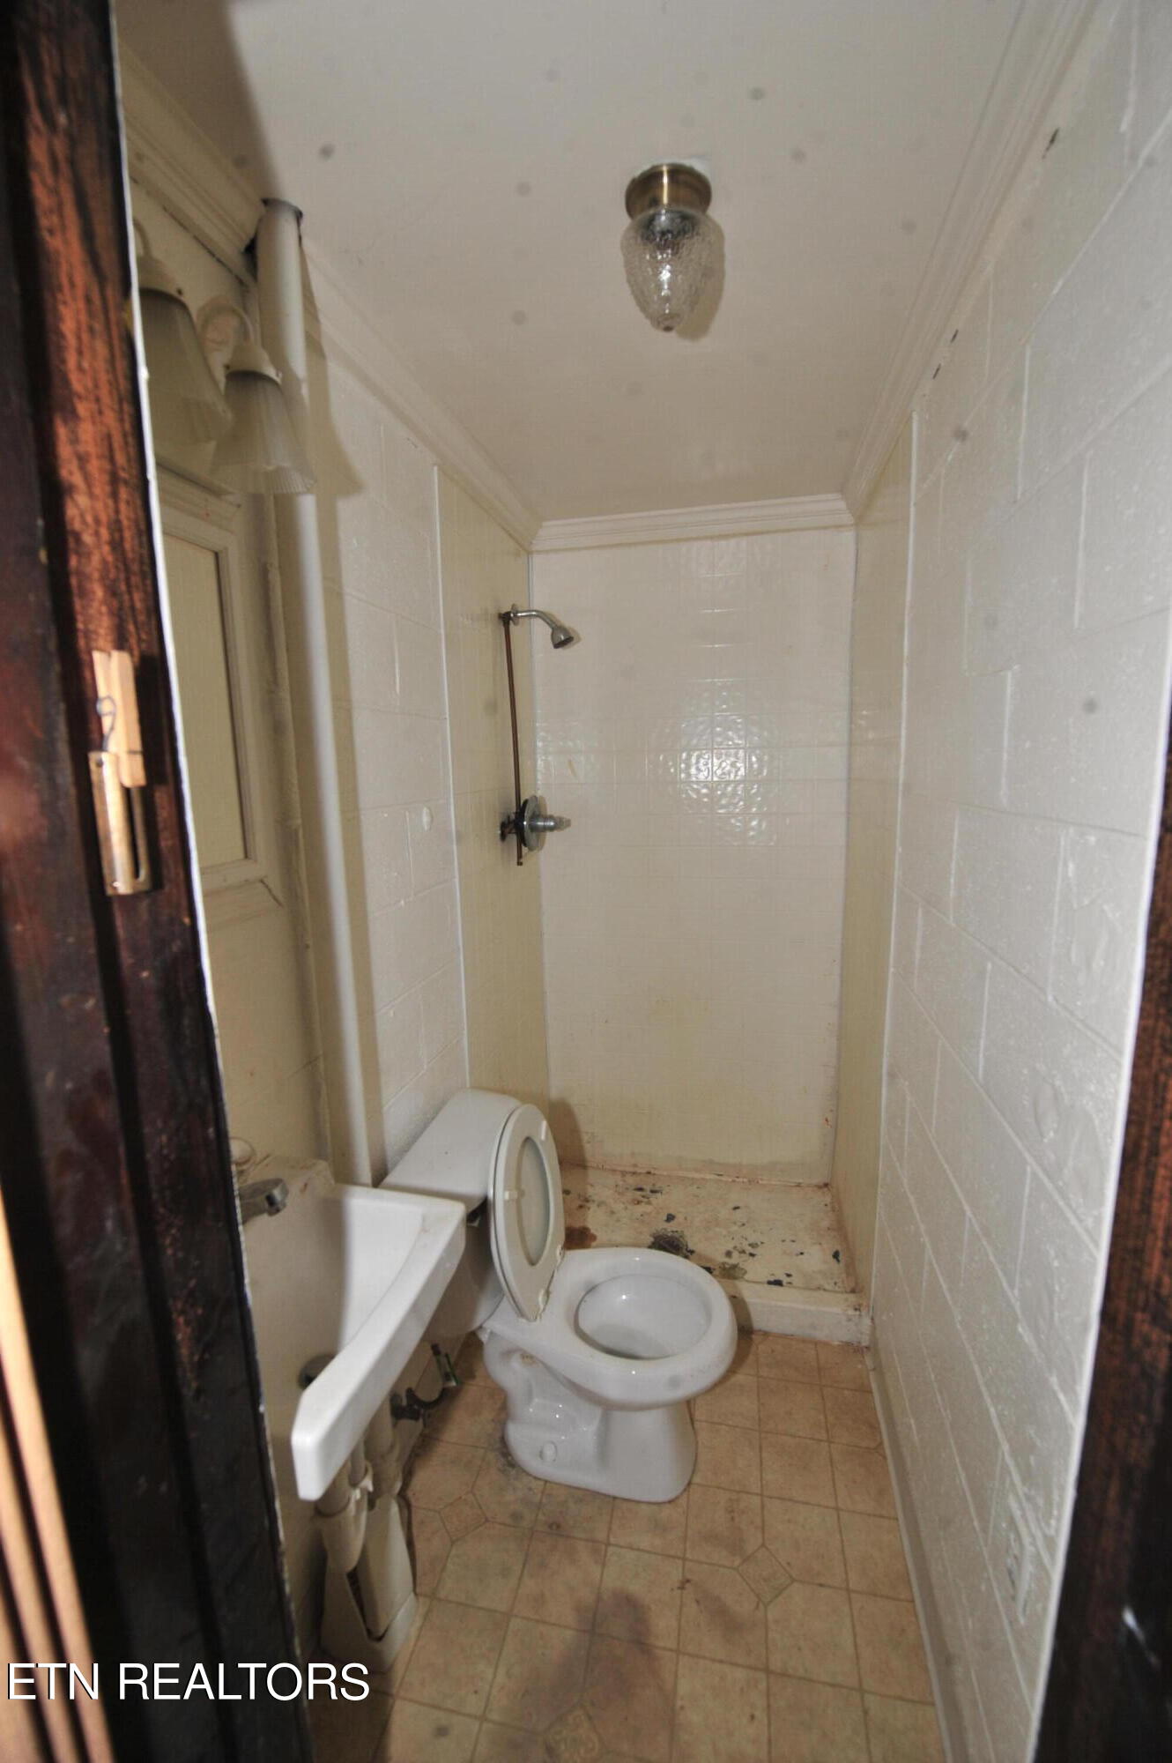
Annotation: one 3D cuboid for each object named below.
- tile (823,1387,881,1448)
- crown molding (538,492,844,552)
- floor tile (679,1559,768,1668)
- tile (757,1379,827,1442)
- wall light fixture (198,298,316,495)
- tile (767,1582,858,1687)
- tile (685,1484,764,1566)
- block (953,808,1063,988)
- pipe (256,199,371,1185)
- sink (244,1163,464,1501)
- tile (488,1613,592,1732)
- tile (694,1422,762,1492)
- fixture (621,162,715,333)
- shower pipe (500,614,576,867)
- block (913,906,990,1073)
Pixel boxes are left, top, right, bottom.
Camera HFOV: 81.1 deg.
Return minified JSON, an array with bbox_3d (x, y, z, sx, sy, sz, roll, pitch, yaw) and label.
[{"bbox_3d":[0.630,1.266,1.612,0.137,0.008,0.150,1,10,12],"label":"tile"},{"bbox_3d":[0.325,-1.190,2.280,1.100,0.083,0.068,1,10,13],"label":"crown molding"},{"bbox_3d":[0.252,1.341,1.254,0.152,0.010,0.148,1,10,12],"label":"floor tile"},{"bbox_3d":[0.500,1.274,1.657,0.151,0.008,0.151,1,9,12],"label":"tile"},{"bbox_3d":[-0.453,-0.655,0.915,0.165,0.215,0.137,1,10,13],"label":"wall light fixture"},{"bbox_3d":[0.400,1.336,1.216,0.151,0.008,0.150,1,10,12],"label":"tile"},{"bbox_3d":[0.282,1.310,1.389,0.151,0.008,0.150,1,10,12],"label":"tile"},{"bbox_3d":[0.668,0.005,0.950,0.190,0.195,0.397,1,10,13],"label":"block"},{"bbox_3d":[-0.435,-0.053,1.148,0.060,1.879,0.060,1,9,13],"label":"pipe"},{"bbox_3d":[-0.377,0.631,0.986,0.290,0.200,0.420,1,10,13],"label":"sink"},{"bbox_3d":[-0.077,1.362,1.172,0.152,0.010,0.148,1,10,12],"label":"tile"},{"bbox_3d":[0.318,1.295,1.539,0.151,0.008,0.151,1,9,12],"label":"tile"},{"bbox_3d":[0.121,-0.902,0.999,0.133,0.179,0.133,1,9,13],"label":"fixture"},{"bbox_3d":[-0.154,-0.446,2.165,0.245,0.800,0.150,1,10,13],"label":"shower pipe"},{"bbox_3d":[0.699,0.174,1.195,0.131,0.199,0.400,1,9,13],"label":"block"}]

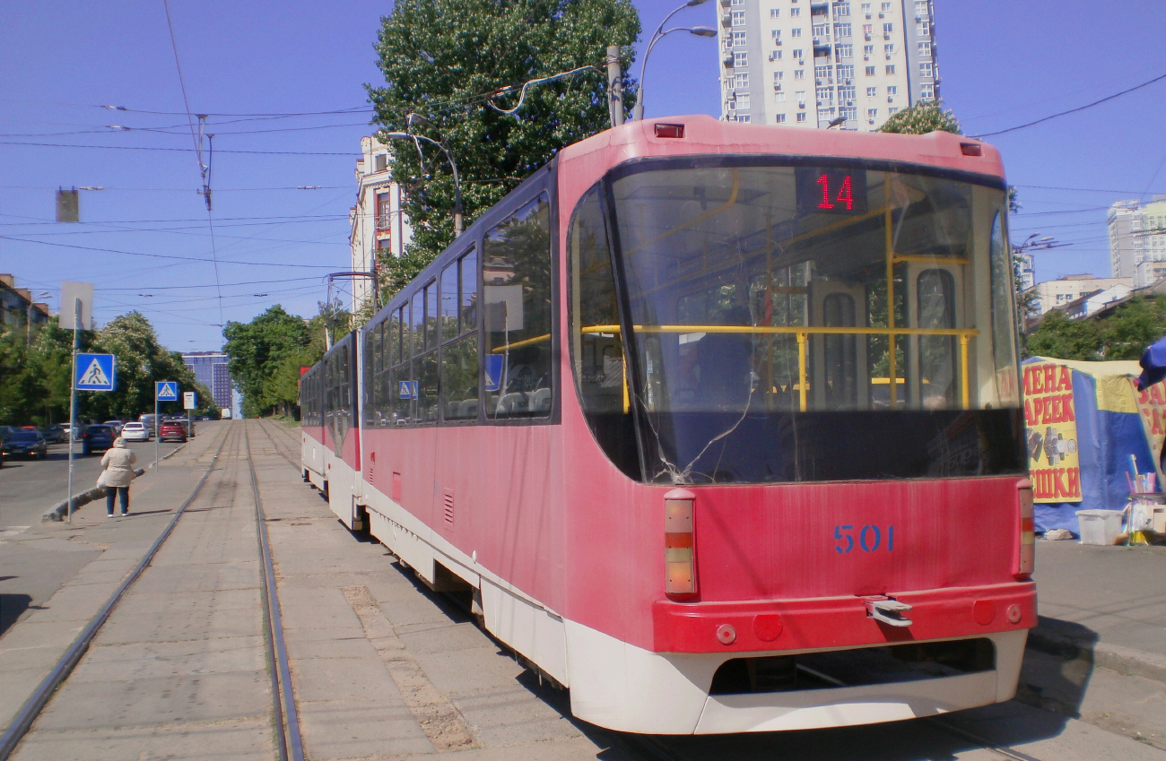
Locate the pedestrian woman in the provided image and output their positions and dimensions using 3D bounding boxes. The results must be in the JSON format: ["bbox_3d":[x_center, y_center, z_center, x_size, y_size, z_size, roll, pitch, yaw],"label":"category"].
[{"bbox_3d":[-8.930,1.840,23.300,0.640,1.580,0.450,0,-5,-18],"label":"pedestrian woman"}]

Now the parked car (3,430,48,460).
[{"bbox_3d":[-28.300,3.200,61.600,1.730,1.430,4.400,0,-2,-16],"label":"parked car"}]

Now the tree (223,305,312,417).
[{"bbox_3d":[-42.900,-2.500,165.000,12.200,15.600,11.500,0,-5,-16],"label":"tree"}]

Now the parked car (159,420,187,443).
[{"bbox_3d":[-27.950,3.450,83.100,1.820,1.580,4.400,0,-2,-16],"label":"parked car"}]

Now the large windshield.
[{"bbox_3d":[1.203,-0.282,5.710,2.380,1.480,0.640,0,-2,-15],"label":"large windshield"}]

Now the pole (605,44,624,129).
[{"bbox_3d":[0.920,-2.450,26.700,0.360,9.800,0.360,-2,-4,-15],"label":"pole"}]

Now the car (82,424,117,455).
[{"bbox_3d":[-28.400,3.450,71.500,1.820,1.630,4.450,0,-2,-16],"label":"car"}]

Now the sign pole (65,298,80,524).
[{"bbox_3d":[-9.270,0.550,22.100,0.070,4.140,0.070,2,-3,-15],"label":"sign pole"}]

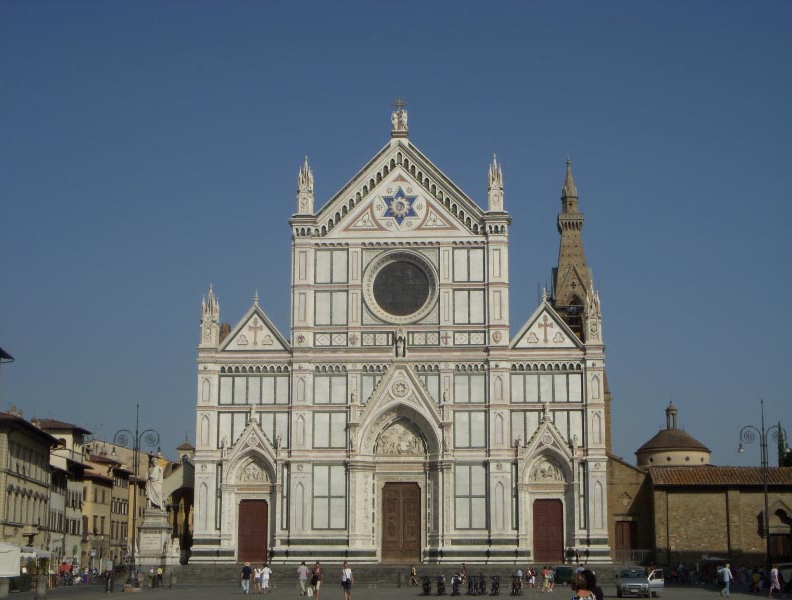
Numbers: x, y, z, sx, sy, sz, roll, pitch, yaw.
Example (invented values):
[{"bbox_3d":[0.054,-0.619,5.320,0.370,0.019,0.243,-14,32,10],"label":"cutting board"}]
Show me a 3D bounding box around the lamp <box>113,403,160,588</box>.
[{"bbox_3d":[-21.869,16.328,110.850,4.052,15.356,1.000,0,-12,2],"label":"lamp"}]

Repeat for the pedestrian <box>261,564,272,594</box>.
[{"bbox_3d":[-7.204,15.533,73.438,0.580,1.620,0.450,-1,-11,5],"label":"pedestrian"}]

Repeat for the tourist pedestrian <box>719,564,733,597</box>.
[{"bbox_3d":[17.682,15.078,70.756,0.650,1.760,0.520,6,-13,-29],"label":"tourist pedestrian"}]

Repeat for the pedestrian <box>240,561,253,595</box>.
[{"bbox_3d":[-8.141,15.192,71.909,0.580,1.800,0.450,0,-11,0],"label":"pedestrian"}]

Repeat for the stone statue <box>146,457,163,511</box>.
[{"bbox_3d":[-22.995,17.721,126.236,1.727,5.104,1.600,0,-12,2],"label":"stone statue"}]

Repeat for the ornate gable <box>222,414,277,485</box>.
[{"bbox_3d":[-14.584,15.022,133.299,5.519,7.127,1.500,-1,-11,3],"label":"ornate gable"}]

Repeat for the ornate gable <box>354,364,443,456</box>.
[{"bbox_3d":[0.275,11.353,134.745,8.961,9.396,1.400,0,-12,2],"label":"ornate gable"}]

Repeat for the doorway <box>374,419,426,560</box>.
[{"bbox_3d":[0.529,19.371,134.266,5.379,14.884,1.300,0,-12,2],"label":"doorway"}]

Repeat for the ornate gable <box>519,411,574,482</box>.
[{"bbox_3d":[15.070,14.792,131.919,5.652,7.201,1.500,-1,-11,3],"label":"ornate gable"}]

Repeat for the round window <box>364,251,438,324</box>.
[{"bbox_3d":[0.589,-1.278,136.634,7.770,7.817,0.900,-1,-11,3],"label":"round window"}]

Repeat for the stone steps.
[{"bbox_3d":[0.280,25.549,122.437,41.742,1.872,5.000,0,-12,2],"label":"stone steps"}]

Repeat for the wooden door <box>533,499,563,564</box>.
[{"bbox_3d":[15.177,23.074,131.280,2.954,6.345,0.300,-1,-11,3],"label":"wooden door"}]

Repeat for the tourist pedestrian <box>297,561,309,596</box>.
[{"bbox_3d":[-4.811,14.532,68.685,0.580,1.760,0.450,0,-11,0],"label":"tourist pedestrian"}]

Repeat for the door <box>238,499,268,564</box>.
[{"bbox_3d":[-14.534,23.736,134.549,3.075,6.433,0.300,0,-12,2],"label":"door"}]

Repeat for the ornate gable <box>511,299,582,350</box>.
[{"bbox_3d":[15.593,2.689,136.458,7.502,5.348,1.200,0,-12,2],"label":"ornate gable"}]

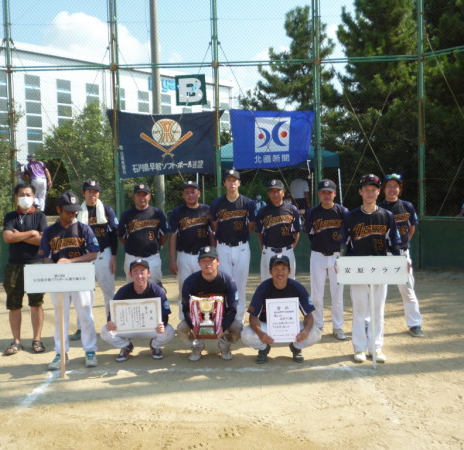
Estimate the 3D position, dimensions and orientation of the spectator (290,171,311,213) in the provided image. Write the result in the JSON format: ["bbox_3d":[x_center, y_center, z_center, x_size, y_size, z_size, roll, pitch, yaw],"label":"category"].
[{"bbox_3d":[1.730,-0.509,12.245,0.540,1.700,0.360,-1,3,3],"label":"spectator"}]

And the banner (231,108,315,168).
[{"bbox_3d":[0.794,-1.687,9.520,1.620,1.150,0.080,-1,3,1],"label":"banner"}]

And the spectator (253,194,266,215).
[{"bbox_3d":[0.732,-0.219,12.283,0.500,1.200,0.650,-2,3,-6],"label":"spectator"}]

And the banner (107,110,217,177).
[{"bbox_3d":[-1.344,-1.589,9.520,2.200,1.280,0.080,-1,3,1],"label":"banner"}]

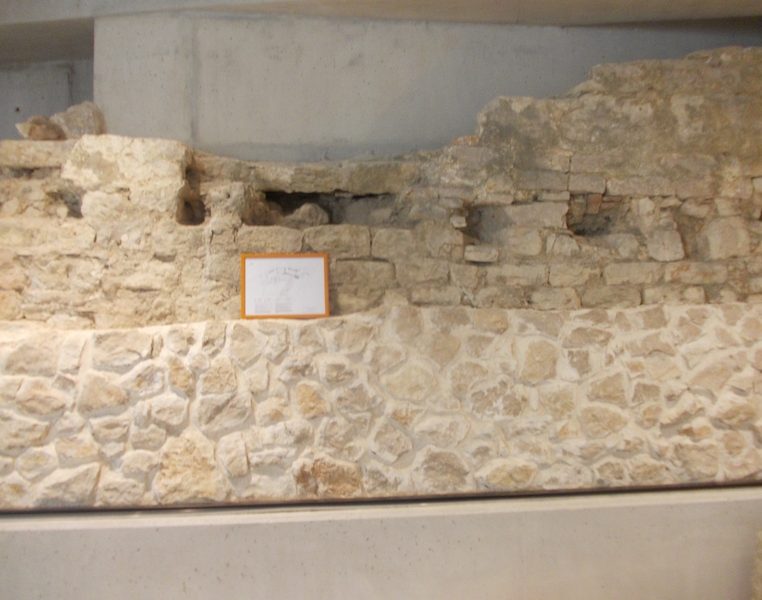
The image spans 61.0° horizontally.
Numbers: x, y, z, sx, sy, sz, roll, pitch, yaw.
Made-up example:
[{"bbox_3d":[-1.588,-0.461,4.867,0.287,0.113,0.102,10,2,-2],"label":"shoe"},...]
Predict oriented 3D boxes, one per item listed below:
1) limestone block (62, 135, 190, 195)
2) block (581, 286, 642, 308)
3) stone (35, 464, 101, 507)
[{"bbox_3d":[-1.359,-0.723,3.573,0.657,0.313,0.360,-1,3,-4],"label":"limestone block"},{"bbox_3d":[1.181,-0.012,3.436,0.327,0.114,0.180,0,-1,-7],"label":"block"},{"bbox_3d":[-1.520,0.893,3.189,0.303,0.205,0.180,-1,-3,-4],"label":"stone"}]

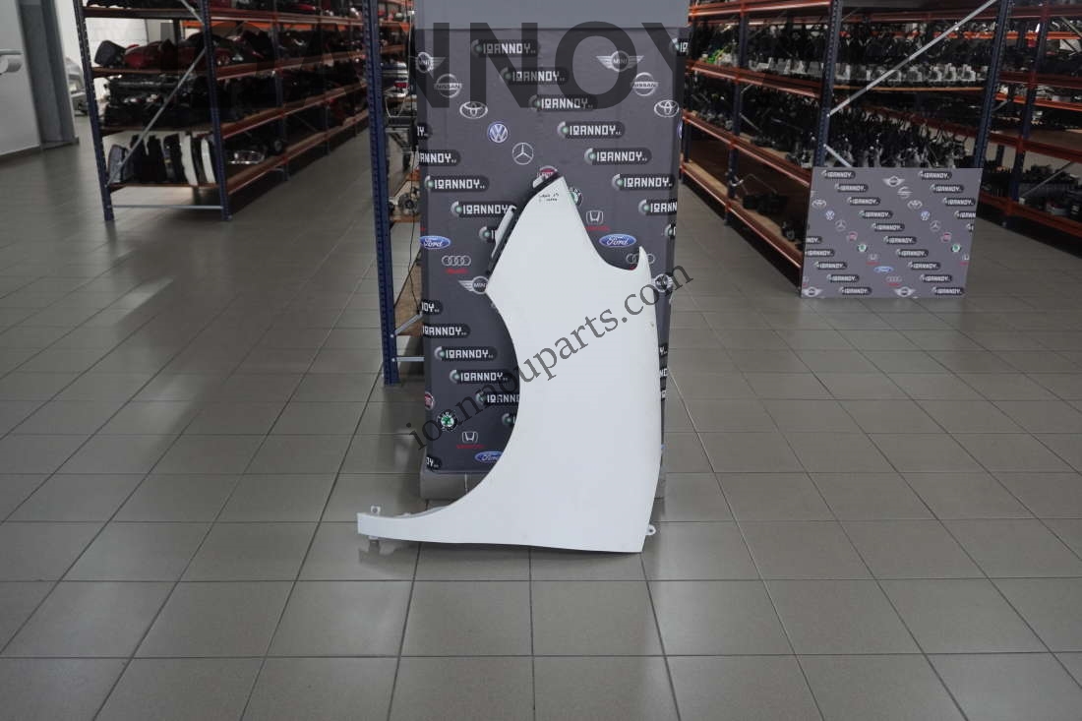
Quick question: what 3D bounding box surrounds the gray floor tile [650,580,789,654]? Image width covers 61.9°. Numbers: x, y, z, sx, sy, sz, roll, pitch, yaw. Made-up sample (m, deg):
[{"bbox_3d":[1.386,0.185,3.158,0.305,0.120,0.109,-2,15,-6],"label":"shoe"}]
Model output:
[{"bbox_3d":[0.428,0.625,2.200,0.298,0.010,0.298,0,20,-2],"label":"gray floor tile"}]

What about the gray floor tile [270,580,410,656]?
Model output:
[{"bbox_3d":[-0.474,0.627,2.185,0.300,0.010,0.300,0,20,-2],"label":"gray floor tile"}]

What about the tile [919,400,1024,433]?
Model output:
[{"bbox_3d":[1.597,0.215,3.359,0.298,0.010,0.298,0,20,-2],"label":"tile"}]

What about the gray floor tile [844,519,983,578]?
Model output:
[{"bbox_3d":[1.034,0.530,2.531,0.301,0.010,0.301,0,20,-2],"label":"gray floor tile"}]

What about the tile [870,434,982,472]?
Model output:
[{"bbox_3d":[1.312,0.319,3.088,0.300,0.010,0.300,0,20,-2],"label":"tile"}]

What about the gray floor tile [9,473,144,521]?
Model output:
[{"bbox_3d":[-1.404,0.421,2.750,0.301,0.010,0.301,0,20,-2],"label":"gray floor tile"}]

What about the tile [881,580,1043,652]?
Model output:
[{"bbox_3d":[1.042,0.635,2.245,0.301,0.010,0.301,0,20,-2],"label":"tile"}]

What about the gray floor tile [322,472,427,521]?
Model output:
[{"bbox_3d":[-0.487,0.417,2.739,0.298,0.010,0.298,0,20,-2],"label":"gray floor tile"}]

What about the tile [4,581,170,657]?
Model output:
[{"bbox_3d":[-1.078,0.626,2.168,0.300,0.010,0.300,0,20,-2],"label":"tile"}]

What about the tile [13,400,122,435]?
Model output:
[{"bbox_3d":[-1.701,0.209,3.269,0.298,0.010,0.298,0,20,-2],"label":"tile"}]

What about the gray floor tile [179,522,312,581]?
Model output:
[{"bbox_3d":[-0.781,0.522,2.455,0.300,0.010,0.300,0,20,-2],"label":"gray floor tile"}]

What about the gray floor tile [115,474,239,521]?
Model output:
[{"bbox_3d":[-1.087,0.416,2.722,0.298,0.010,0.298,0,20,-2],"label":"gray floor tile"}]

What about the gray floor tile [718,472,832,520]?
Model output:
[{"bbox_3d":[0.715,0.420,2.780,0.300,0.010,0.300,0,20,-2],"label":"gray floor tile"}]

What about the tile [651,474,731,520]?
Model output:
[{"bbox_3d":[0.419,0.425,2.799,0.301,0.010,0.301,0,20,-2],"label":"tile"}]

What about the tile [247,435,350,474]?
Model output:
[{"bbox_3d":[-0.797,0.314,3.020,0.300,0.010,0.300,0,20,-2],"label":"tile"}]

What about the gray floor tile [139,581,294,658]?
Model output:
[{"bbox_3d":[-0.772,0.623,2.167,0.298,0.010,0.298,0,20,-2],"label":"gray floor tile"}]

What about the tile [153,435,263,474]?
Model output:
[{"bbox_3d":[-1.108,0.318,3.043,0.301,0.010,0.301,0,20,-2],"label":"tile"}]

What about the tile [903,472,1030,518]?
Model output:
[{"bbox_3d":[1.317,0.421,2.798,0.300,0.010,0.300,0,20,-2],"label":"tile"}]

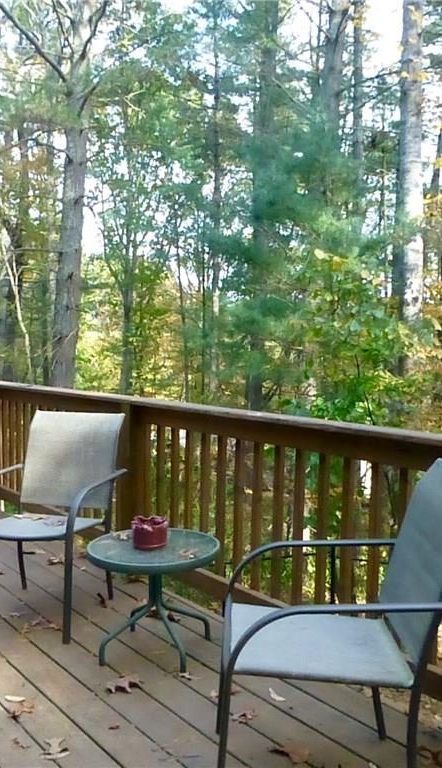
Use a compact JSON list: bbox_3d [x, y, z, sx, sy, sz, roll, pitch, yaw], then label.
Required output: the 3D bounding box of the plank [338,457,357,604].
[{"bbox_3d":[0.472,0.587,2.654,0.036,0.640,0.036,-2,4,-38],"label":"plank"}]

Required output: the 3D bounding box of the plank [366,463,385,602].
[{"bbox_3d":[0.560,0.614,2.606,0.035,0.710,0.035,-2,4,-39],"label":"plank"}]

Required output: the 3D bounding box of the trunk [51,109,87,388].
[{"bbox_3d":[-1.984,-1.840,9.400,0.300,4.000,0.300,4,3,0],"label":"trunk"}]

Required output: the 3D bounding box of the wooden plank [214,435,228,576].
[{"bbox_3d":[0.003,0.570,3.295,0.035,0.710,0.035,-2,4,-39],"label":"wooden plank"}]

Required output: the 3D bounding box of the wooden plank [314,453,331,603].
[{"bbox_3d":[0.396,0.581,2.752,0.036,0.640,0.036,-2,4,-38],"label":"wooden plank"}]

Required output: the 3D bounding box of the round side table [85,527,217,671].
[{"bbox_3d":[-0.260,0.859,2.828,0.526,0.426,0.526,1,3,0],"label":"round side table"}]

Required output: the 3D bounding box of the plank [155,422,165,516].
[{"bbox_3d":[-0.311,0.545,3.684,0.035,0.710,0.035,-2,4,-39],"label":"plank"}]

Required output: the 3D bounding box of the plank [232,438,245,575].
[{"bbox_3d":[0.082,0.555,3.155,0.036,0.640,0.036,-2,4,-38],"label":"plank"}]

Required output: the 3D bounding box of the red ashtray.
[{"bbox_3d":[-0.280,0.592,2.825,0.140,0.092,0.140,1,3,0],"label":"red ashtray"}]

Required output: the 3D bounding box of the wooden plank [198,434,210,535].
[{"bbox_3d":[-0.082,0.551,3.316,0.034,0.680,0.034,-2,4,-39],"label":"wooden plank"}]

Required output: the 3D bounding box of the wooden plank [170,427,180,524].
[{"bbox_3d":[-0.233,0.551,3.587,0.035,0.710,0.035,-2,4,-39],"label":"wooden plank"}]

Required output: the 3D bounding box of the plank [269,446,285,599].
[{"bbox_3d":[0.239,0.568,2.953,0.036,0.640,0.036,-2,4,-38],"label":"plank"}]

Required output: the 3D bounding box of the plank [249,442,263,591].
[{"bbox_3d":[0.158,0.561,3.057,0.036,0.640,0.036,-2,4,-38],"label":"plank"}]

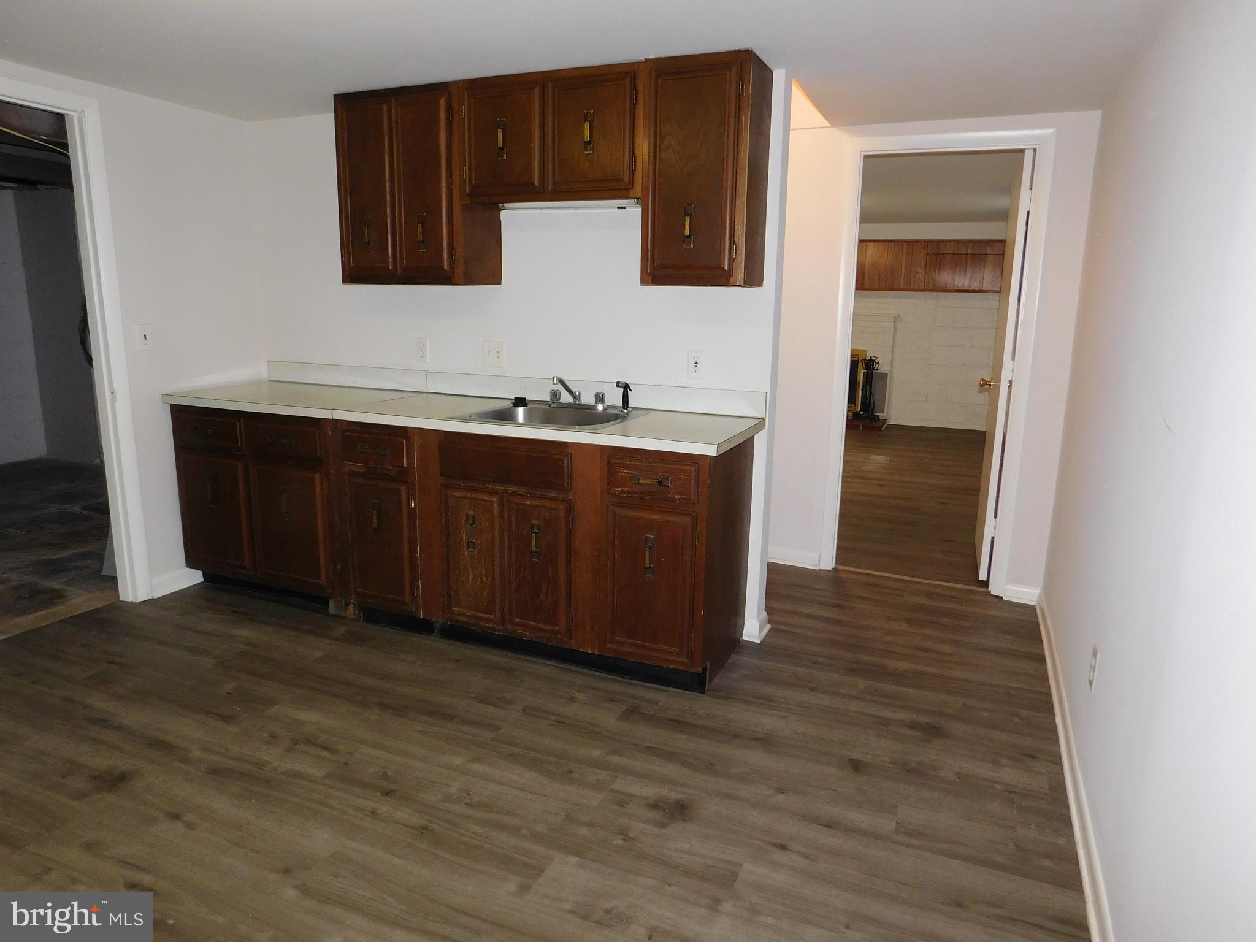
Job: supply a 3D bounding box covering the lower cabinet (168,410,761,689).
[{"bbox_3d":[-0.784,0.195,3.591,2.524,0.881,0.595,6,13,23],"label":"lower cabinet"}]

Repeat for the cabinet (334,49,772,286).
[{"bbox_3d":[-0.353,-1.123,3.294,1.773,0.761,0.304,6,13,23],"label":"cabinet"}]

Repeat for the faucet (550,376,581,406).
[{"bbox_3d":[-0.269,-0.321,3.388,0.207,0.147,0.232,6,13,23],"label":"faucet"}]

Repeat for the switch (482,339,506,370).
[{"bbox_3d":[-0.595,-0.516,3.688,0.113,0.116,0.012,6,13,23],"label":"switch"}]

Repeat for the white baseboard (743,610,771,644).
[{"bbox_3d":[0.546,0.634,3.500,0.076,0.101,0.202,6,13,23],"label":"white baseboard"}]

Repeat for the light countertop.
[{"bbox_3d":[-0.761,-0.250,3.473,2.561,0.042,0.627,6,13,23],"label":"light countertop"}]

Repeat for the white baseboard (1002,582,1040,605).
[{"bbox_3d":[1.849,0.575,3.922,0.151,0.087,0.025,6,13,23],"label":"white baseboard"}]

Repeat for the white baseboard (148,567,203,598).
[{"bbox_3d":[-2.102,0.509,3.895,0.025,0.097,0.265,6,13,23],"label":"white baseboard"}]

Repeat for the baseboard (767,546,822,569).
[{"bbox_3d":[0.866,0.450,4.426,0.303,0.091,0.026,6,13,23],"label":"baseboard"}]

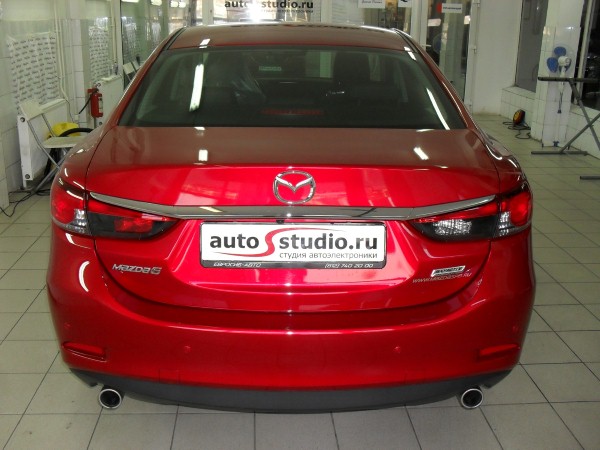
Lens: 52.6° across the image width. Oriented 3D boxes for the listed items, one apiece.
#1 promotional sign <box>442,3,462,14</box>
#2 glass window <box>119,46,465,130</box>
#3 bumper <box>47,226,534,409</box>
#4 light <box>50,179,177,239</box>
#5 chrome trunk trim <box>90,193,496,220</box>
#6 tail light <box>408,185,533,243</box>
[{"bbox_3d":[2.445,-3.467,9.728,0.321,0.165,0.020,0,19,-4],"label":"promotional sign"},{"bbox_3d":[-0.022,-0.525,2.340,1.250,0.140,0.700,1,38,-1],"label":"glass window"},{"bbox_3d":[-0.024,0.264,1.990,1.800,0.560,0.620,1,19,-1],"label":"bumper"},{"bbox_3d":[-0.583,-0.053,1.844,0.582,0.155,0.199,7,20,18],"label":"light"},{"bbox_3d":[-0.014,-0.058,1.715,1.205,0.058,0.170,1,19,-1],"label":"chrome trunk trim"},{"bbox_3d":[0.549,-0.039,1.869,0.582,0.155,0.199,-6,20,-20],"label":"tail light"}]

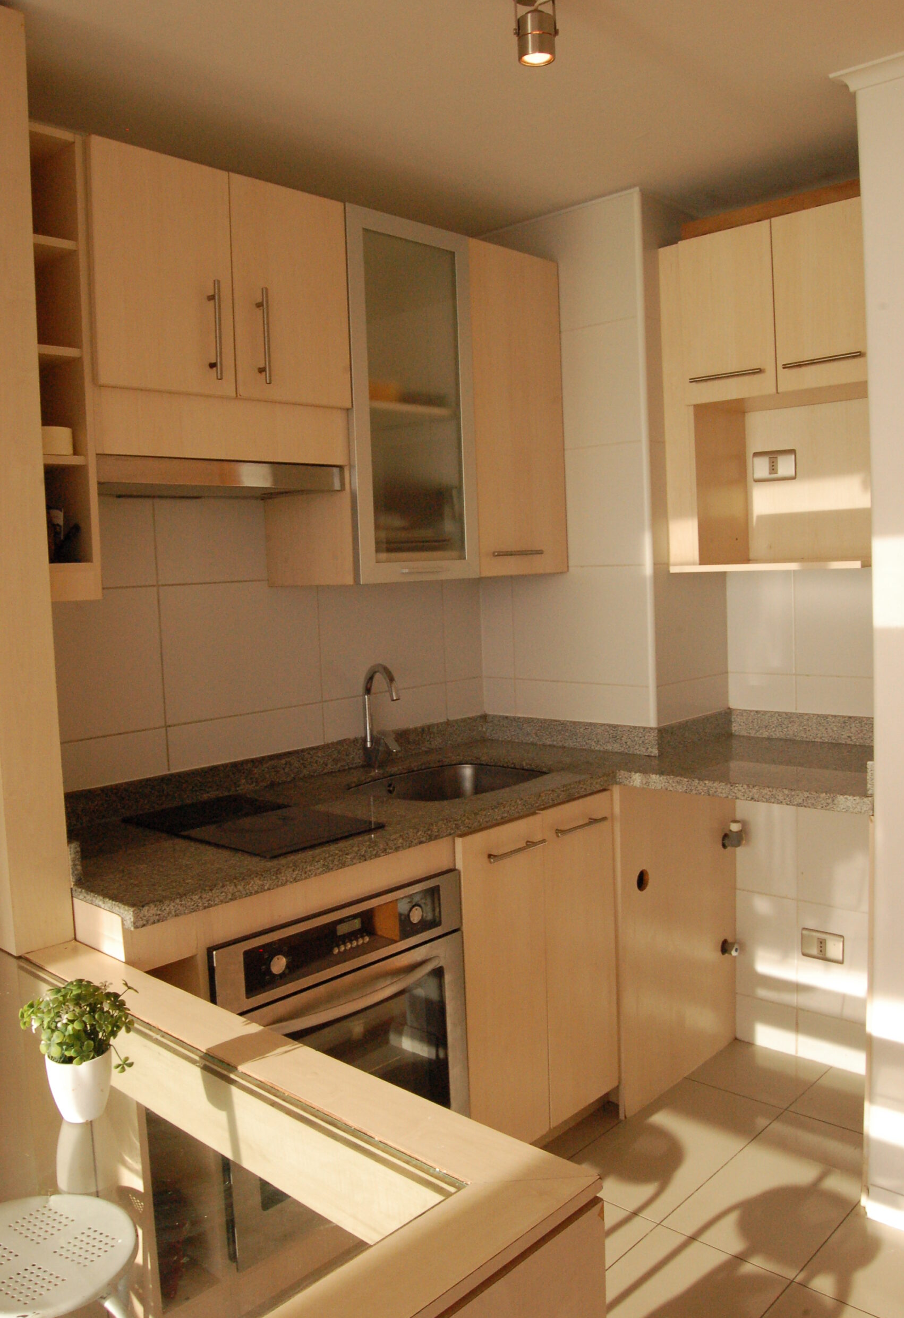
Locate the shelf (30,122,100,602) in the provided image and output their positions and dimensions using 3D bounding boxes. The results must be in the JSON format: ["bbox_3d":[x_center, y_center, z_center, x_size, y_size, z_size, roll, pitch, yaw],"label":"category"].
[{"bbox_3d":[-0.845,-0.527,1.926,0.320,0.842,0.180,2,5,43],"label":"shelf"}]

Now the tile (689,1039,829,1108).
[{"bbox_3d":[0.854,1.153,2.833,0.289,0.010,0.302,2,5,43],"label":"tile"}]

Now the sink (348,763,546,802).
[{"bbox_3d":[0.004,0.401,2.664,0.369,0.170,0.487,2,5,43],"label":"sink"}]

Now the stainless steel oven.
[{"bbox_3d":[-0.380,0.730,2.071,0.550,0.579,0.598,2,5,43],"label":"stainless steel oven"}]

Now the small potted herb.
[{"bbox_3d":[-0.414,0.428,1.122,0.120,0.157,0.120,2,5,43],"label":"small potted herb"}]

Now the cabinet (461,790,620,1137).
[{"bbox_3d":[0.015,0.737,2.548,0.580,0.793,0.583,2,5,43],"label":"cabinet"}]

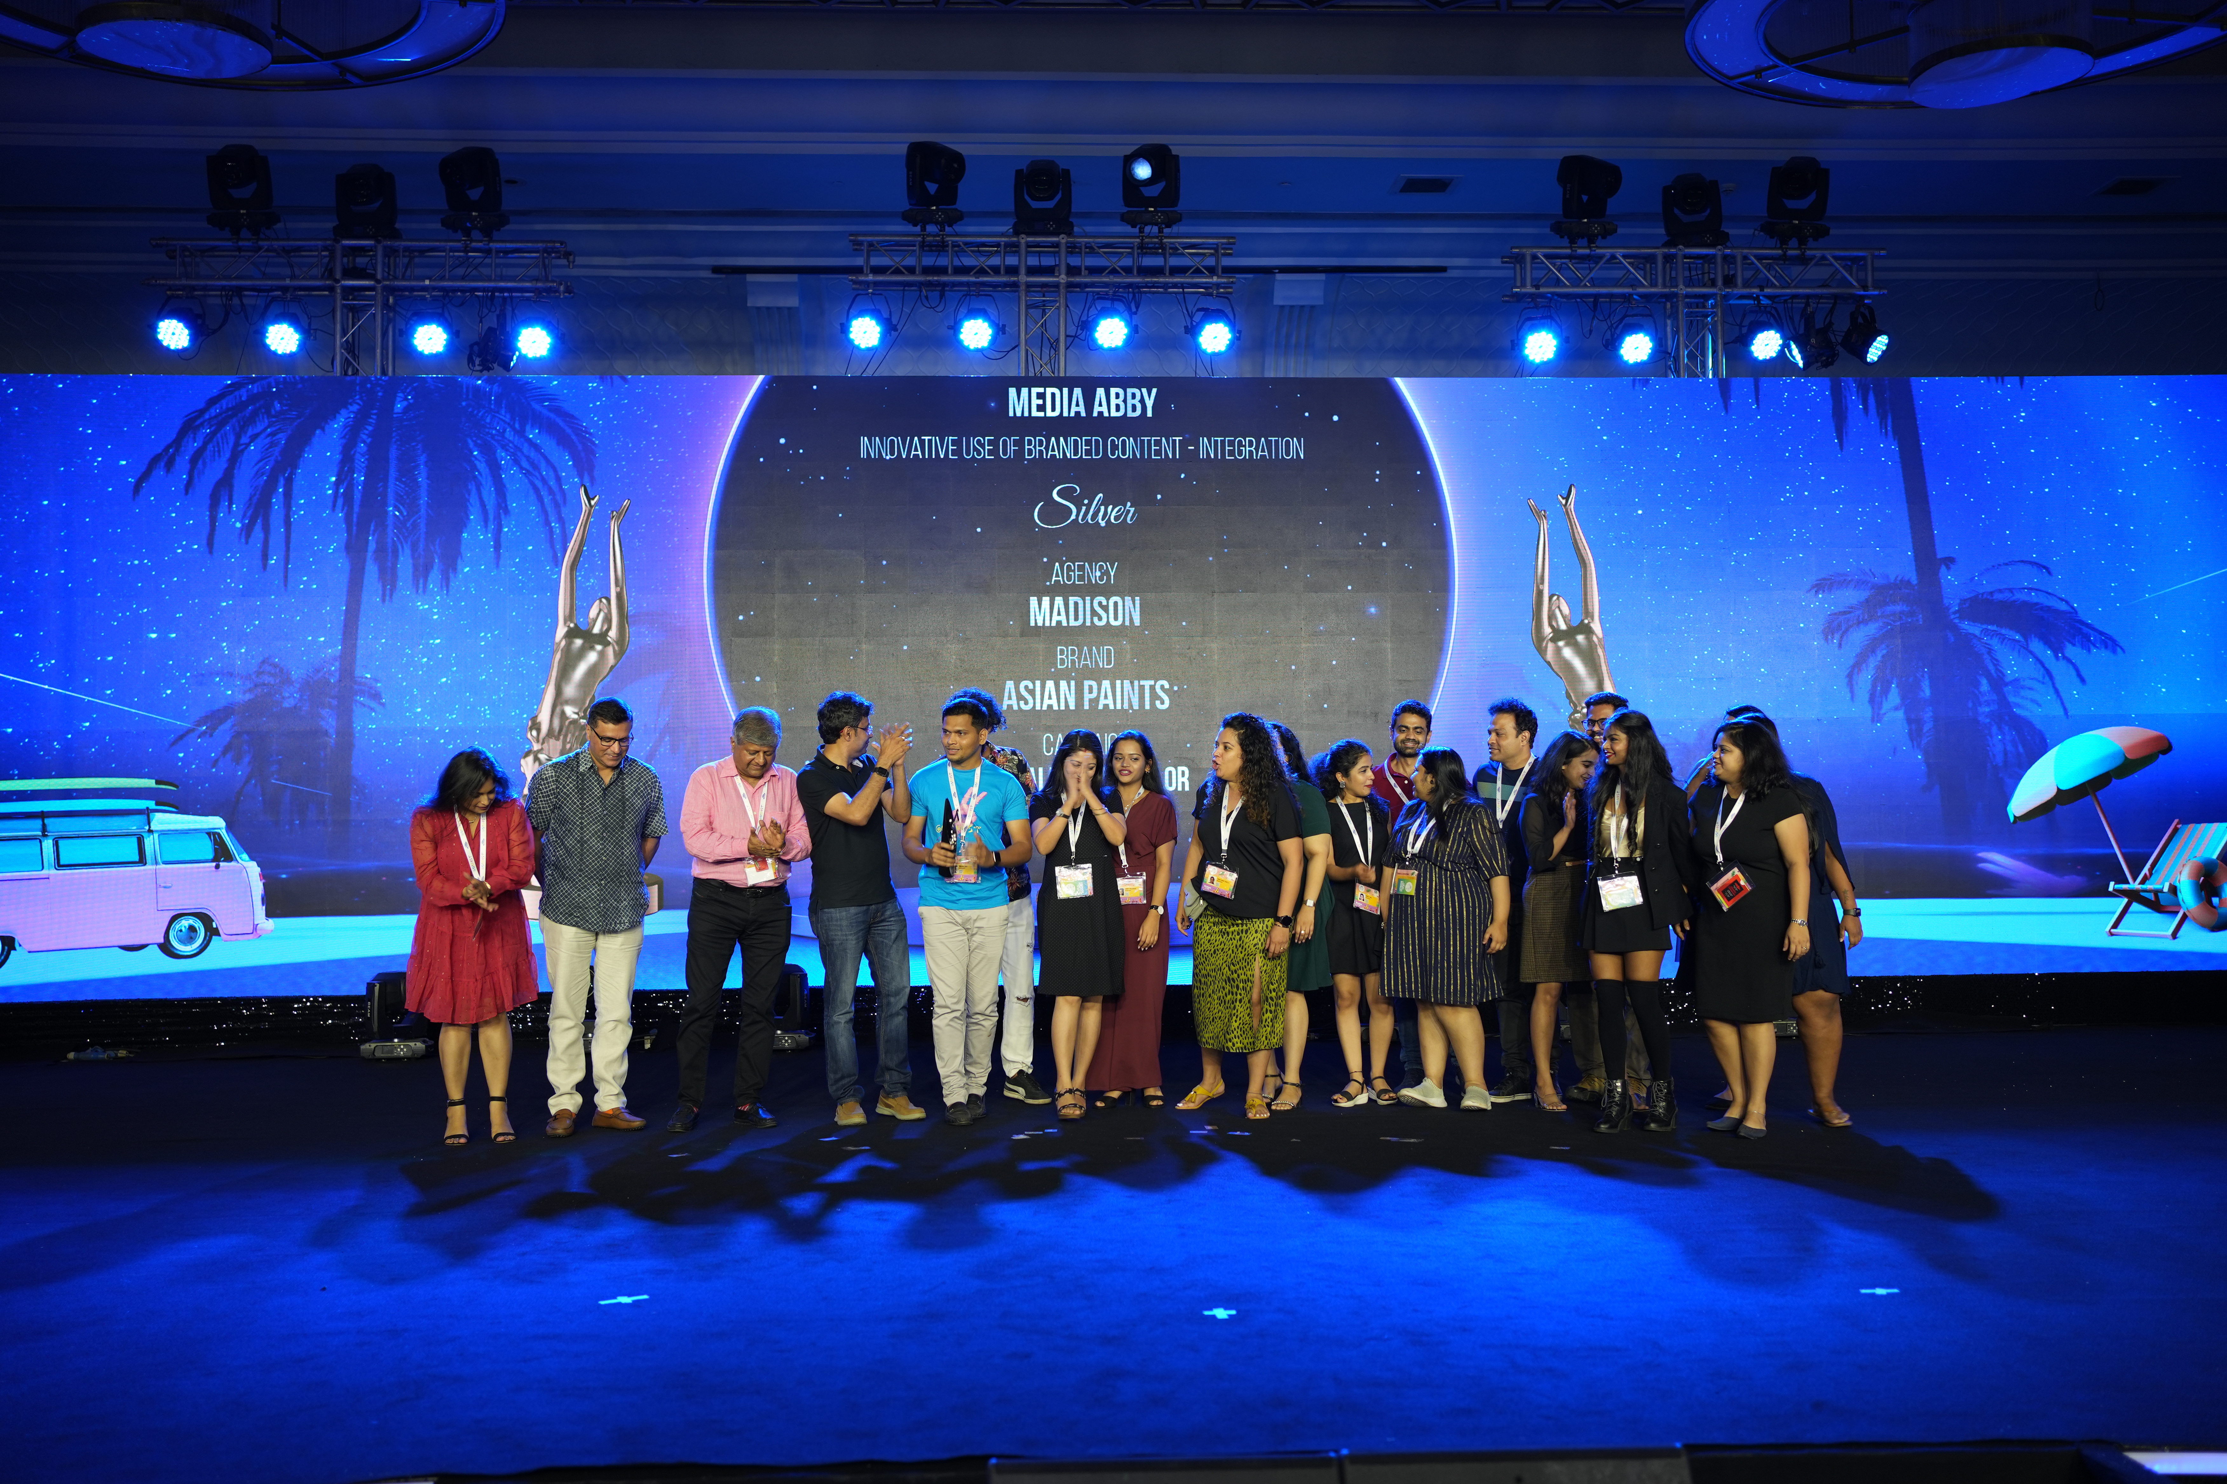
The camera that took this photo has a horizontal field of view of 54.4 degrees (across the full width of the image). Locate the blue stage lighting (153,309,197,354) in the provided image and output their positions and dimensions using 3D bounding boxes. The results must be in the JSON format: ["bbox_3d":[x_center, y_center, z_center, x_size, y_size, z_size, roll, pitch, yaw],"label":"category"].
[{"bbox_3d":[-5.461,-2.399,12.613,0.250,0.260,0.240,-1,23,1],"label":"blue stage lighting"}]

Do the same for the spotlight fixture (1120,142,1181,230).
[{"bbox_3d":[0.224,-3.293,12.860,0.350,0.450,0.360,-1,-2,22],"label":"spotlight fixture"}]

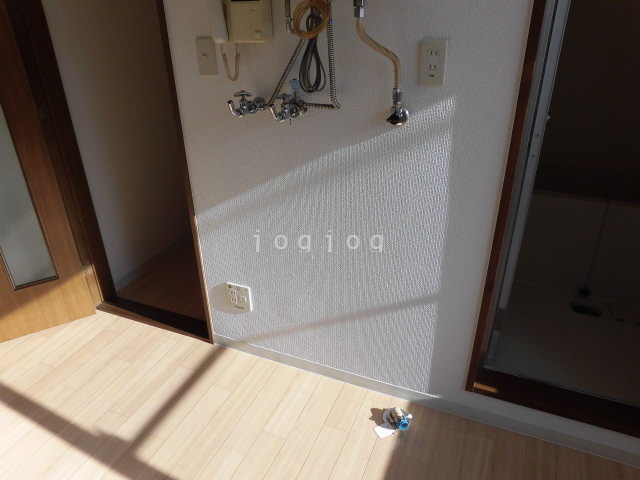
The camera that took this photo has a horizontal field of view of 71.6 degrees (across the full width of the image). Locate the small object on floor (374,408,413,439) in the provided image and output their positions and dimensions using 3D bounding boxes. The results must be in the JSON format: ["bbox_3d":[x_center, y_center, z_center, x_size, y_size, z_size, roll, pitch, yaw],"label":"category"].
[{"bbox_3d":[0.267,0.664,1.619,0.118,0.045,0.135,10,27,21],"label":"small object on floor"}]

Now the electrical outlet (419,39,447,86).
[{"bbox_3d":[0.308,-0.485,1.219,0.071,0.120,0.014,10,27,21],"label":"electrical outlet"}]

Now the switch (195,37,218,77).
[{"bbox_3d":[-0.379,-0.612,1.484,0.071,0.120,0.014,10,27,21],"label":"switch"}]

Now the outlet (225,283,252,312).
[{"bbox_3d":[-0.342,0.244,1.876,0.118,0.120,0.014,10,27,21],"label":"outlet"}]

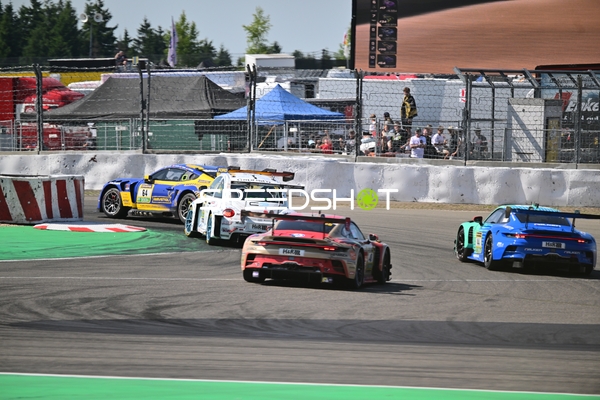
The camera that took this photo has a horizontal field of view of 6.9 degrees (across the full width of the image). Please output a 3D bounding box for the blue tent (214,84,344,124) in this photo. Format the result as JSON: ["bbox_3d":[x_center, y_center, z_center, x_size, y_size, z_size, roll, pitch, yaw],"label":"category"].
[{"bbox_3d":[-0.650,-2.109,161.000,3.000,3.200,3.000,1,2,41],"label":"blue tent"}]

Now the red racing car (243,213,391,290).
[{"bbox_3d":[0.288,0.829,87.300,2.030,1.250,4.600,3,2,11],"label":"red racing car"}]

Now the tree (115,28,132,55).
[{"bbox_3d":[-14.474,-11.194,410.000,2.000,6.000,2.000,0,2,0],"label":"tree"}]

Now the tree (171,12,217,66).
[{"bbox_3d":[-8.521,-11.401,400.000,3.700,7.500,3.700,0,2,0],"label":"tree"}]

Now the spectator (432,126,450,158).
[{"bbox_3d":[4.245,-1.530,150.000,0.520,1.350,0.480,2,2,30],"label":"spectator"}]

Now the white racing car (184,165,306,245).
[{"bbox_3d":[-1.116,0.177,102.202,1.930,1.380,4.250,2,2,-10],"label":"white racing car"}]

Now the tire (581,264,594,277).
[{"bbox_3d":[5.444,1.108,95.500,0.310,0.710,0.710,2,2,-12],"label":"tire"}]

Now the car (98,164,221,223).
[{"bbox_3d":[-2.400,-0.125,110.424,2.050,1.280,4.920,1,3,-40],"label":"car"}]

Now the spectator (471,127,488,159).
[{"bbox_3d":[5.421,-1.555,151.000,0.550,1.250,0.600,0,1,14],"label":"spectator"}]

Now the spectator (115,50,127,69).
[{"bbox_3d":[-9.222,-7.173,258.000,0.650,1.120,0.500,1,1,37],"label":"spectator"}]

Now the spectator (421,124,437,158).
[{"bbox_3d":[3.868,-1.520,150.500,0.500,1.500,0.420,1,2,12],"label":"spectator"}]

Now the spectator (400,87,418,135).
[{"bbox_3d":[3.340,-2.577,152.500,0.550,1.740,0.400,1,1,30],"label":"spectator"}]

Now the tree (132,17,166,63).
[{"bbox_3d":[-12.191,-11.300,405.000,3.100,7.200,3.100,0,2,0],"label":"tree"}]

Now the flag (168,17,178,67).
[{"bbox_3d":[-6.629,-8.149,262.000,0.600,3.100,0.120,0,1,-12],"label":"flag"}]

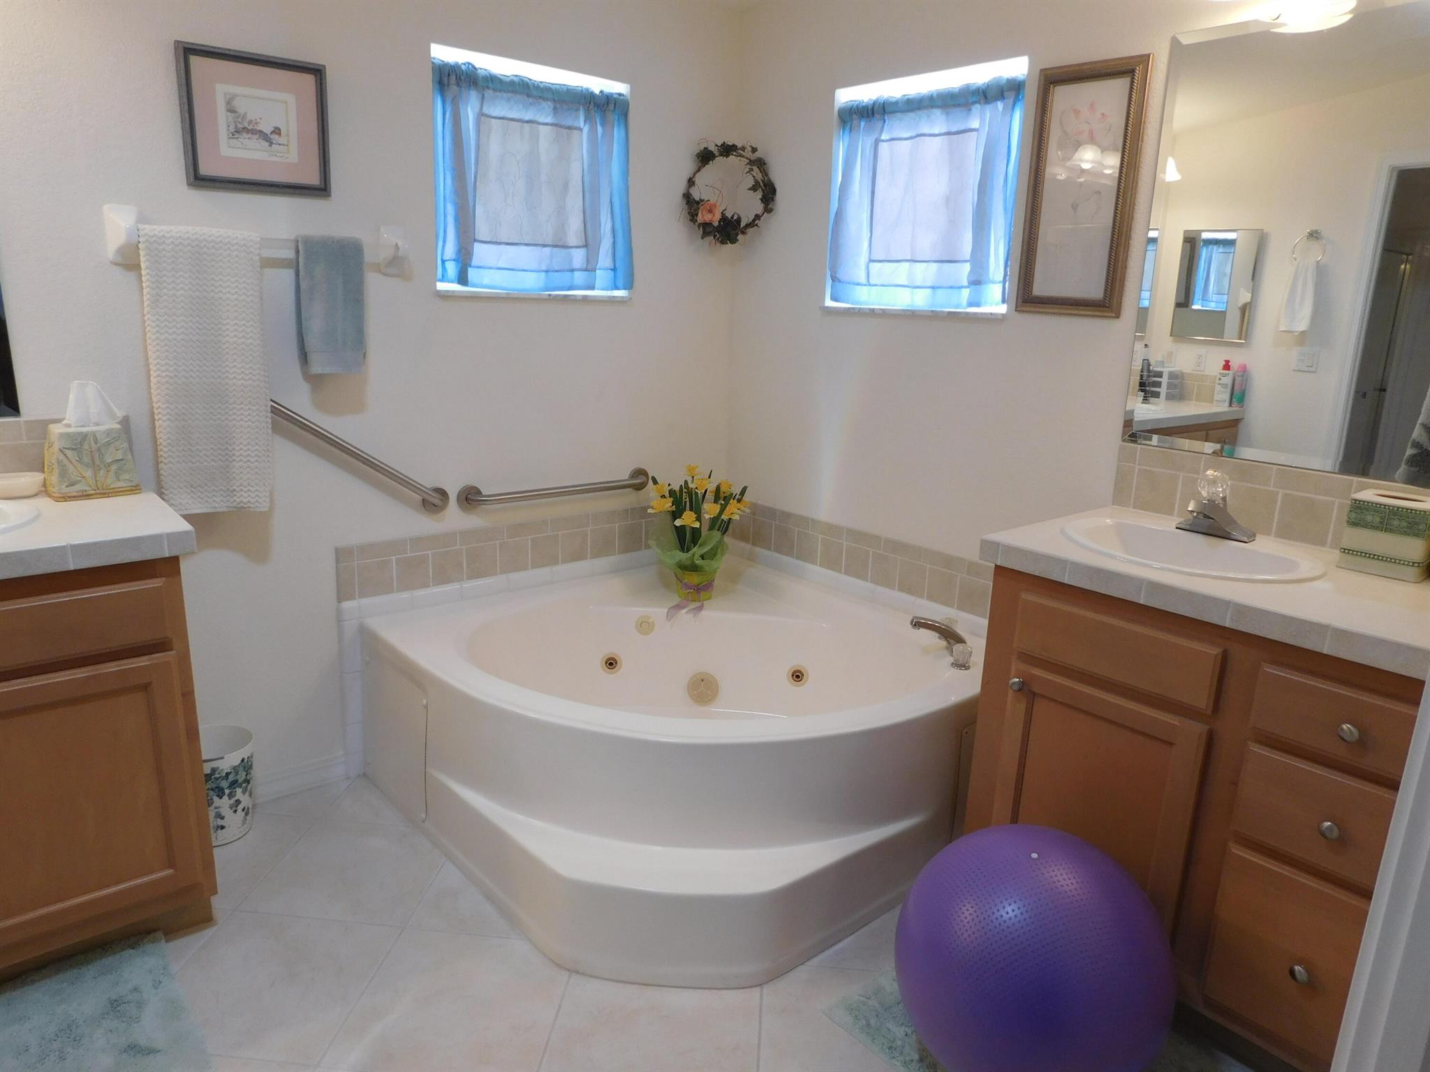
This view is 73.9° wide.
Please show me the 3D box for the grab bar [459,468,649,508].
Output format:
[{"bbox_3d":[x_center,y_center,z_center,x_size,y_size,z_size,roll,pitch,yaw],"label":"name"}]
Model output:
[{"bbox_3d":[-0.469,-0.148,2.980,0.692,0.080,0.078,-10,19,-39],"label":"grab bar"}]

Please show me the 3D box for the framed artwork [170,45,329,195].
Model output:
[{"bbox_3d":[-1.079,-0.970,2.239,0.326,0.304,0.025,-10,19,-39],"label":"framed artwork"}]

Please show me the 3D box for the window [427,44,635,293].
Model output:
[{"bbox_3d":[-0.509,-1.025,2.785,0.637,0.577,0.060,-10,18,-39],"label":"window"}]

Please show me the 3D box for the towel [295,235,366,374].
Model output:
[{"bbox_3d":[-0.963,-0.584,2.395,0.153,0.336,0.055,-10,18,-39],"label":"towel"}]

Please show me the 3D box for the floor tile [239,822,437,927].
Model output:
[{"bbox_3d":[-0.877,0.821,2.323,0.397,0.010,0.397,3,14,4],"label":"floor tile"}]

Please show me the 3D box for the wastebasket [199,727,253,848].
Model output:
[{"bbox_3d":[-1.276,0.644,2.412,0.211,0.253,0.211,-10,18,-39],"label":"wastebasket"}]

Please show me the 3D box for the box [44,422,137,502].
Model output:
[{"bbox_3d":[-1.383,-0.168,2.109,0.158,0.149,0.148,-10,19,-39],"label":"box"}]

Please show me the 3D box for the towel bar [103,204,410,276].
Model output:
[{"bbox_3d":[-1.065,-0.706,2.293,0.690,0.123,0.080,-10,19,-39],"label":"towel bar"}]

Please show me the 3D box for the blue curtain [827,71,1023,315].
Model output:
[{"bbox_3d":[0.573,-0.952,2.700,0.060,0.577,0.632,-10,18,-39],"label":"blue curtain"}]

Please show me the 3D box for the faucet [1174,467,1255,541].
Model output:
[{"bbox_3d":[1.071,-0.068,2.051,0.160,0.150,0.158,-10,19,-39],"label":"faucet"}]

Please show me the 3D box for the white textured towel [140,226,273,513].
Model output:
[{"bbox_3d":[-1.192,-0.382,2.252,0.246,0.663,0.060,-10,18,-39],"label":"white textured towel"}]

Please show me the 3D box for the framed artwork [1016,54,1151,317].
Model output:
[{"bbox_3d":[0.883,-0.830,2.296,0.027,0.580,0.284,-10,19,-39],"label":"framed artwork"}]

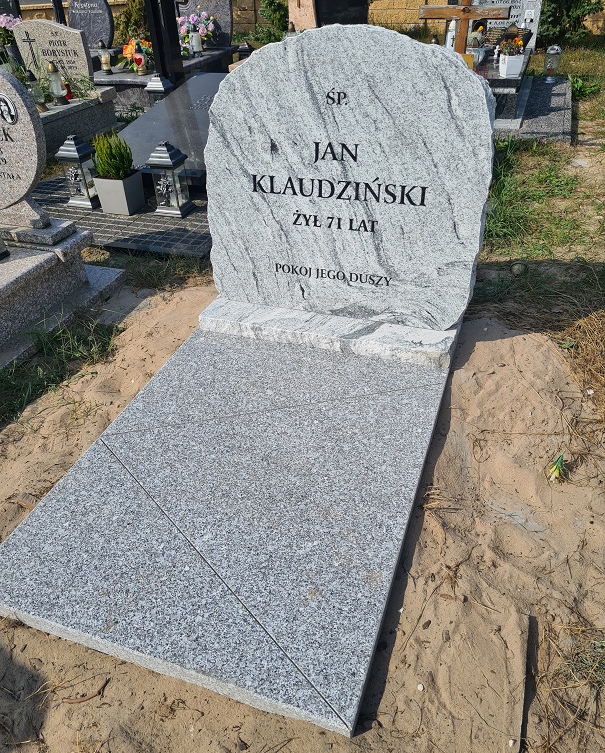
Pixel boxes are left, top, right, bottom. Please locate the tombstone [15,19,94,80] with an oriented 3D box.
[{"bbox_3d":[-2.257,-2.969,5.505,0.725,0.474,0.076,10,37,17],"label":"tombstone"}]

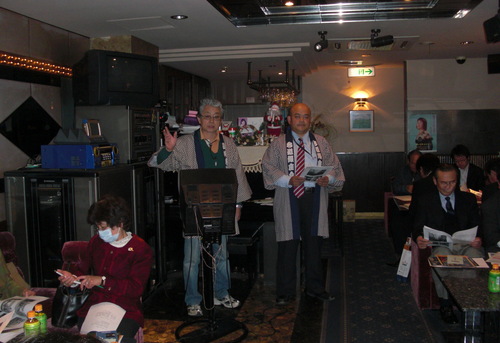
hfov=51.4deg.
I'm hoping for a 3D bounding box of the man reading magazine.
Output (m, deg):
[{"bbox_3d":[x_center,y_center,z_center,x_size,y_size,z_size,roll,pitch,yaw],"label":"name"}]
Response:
[{"bbox_3d":[1.590,0.514,4.214,0.560,1.130,0.800,0,5,10],"label":"man reading magazine"}]

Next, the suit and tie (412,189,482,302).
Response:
[{"bbox_3d":[1.599,0.552,4.233,0.560,0.810,0.640,0,5,10],"label":"suit and tie"}]

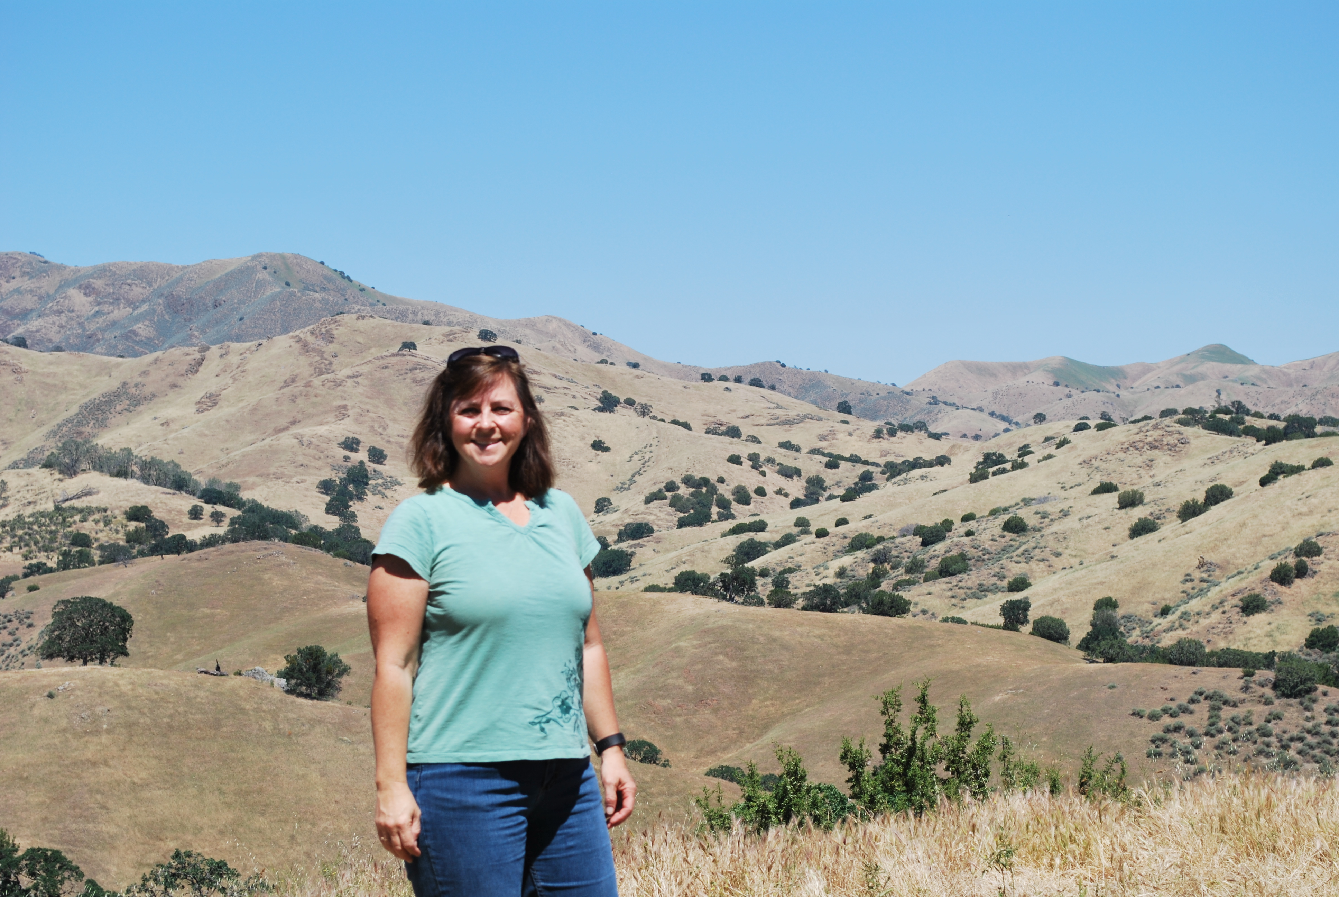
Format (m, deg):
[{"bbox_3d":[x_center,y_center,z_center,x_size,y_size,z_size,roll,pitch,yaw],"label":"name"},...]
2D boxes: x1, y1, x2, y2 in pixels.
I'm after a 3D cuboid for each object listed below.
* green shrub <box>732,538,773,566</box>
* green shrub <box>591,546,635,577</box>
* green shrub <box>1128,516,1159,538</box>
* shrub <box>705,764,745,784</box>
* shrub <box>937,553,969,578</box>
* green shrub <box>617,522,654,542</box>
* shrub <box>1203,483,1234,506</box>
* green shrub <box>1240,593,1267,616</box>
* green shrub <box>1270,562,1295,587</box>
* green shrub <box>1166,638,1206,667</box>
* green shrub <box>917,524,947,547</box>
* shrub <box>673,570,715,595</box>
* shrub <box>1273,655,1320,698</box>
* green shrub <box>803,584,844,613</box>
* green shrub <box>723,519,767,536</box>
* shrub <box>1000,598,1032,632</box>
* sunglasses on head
[{"bbox_3d":[11.710,14.580,430.000,5.600,3.830,5.040,0,0,0],"label":"green shrub"},{"bbox_3d":[-8.030,15.980,430.000,6.190,4.270,5.570,0,0,0],"label":"green shrub"},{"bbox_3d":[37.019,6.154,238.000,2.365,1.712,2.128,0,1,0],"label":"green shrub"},{"bbox_3d":[4.030,23.640,220.000,2.860,1.790,2.580,0,0,0],"label":"shrub"},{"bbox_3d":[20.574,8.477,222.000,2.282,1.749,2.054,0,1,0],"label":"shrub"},{"bbox_3d":[-5.570,13.610,500.000,6.170,3.250,5.550,0,0,0],"label":"green shrub"},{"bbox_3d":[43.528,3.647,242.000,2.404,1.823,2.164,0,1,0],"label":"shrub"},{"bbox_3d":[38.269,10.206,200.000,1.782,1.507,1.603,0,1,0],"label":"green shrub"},{"bbox_3d":[64.250,13.150,320.000,2.740,2.630,2.470,0,0,0],"label":"green shrub"},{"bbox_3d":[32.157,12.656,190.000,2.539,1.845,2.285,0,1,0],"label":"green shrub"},{"bbox_3d":[36.050,11.940,420.000,4.320,3.160,3.890,0,0,0],"label":"green shrub"},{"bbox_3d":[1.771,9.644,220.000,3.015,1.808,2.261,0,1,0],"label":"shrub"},{"bbox_3d":[49.290,17.920,240.000,3.620,3.450,3.260,0,0,0],"label":"shrub"},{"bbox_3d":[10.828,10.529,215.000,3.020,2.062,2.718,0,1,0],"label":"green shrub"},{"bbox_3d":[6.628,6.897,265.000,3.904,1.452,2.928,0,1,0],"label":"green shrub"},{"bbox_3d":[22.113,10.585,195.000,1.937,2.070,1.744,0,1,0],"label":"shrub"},{"bbox_3d":[-0.351,-0.141,5.799,0.140,0.045,0.130,-1,-35,-3],"label":"sunglasses on head"}]

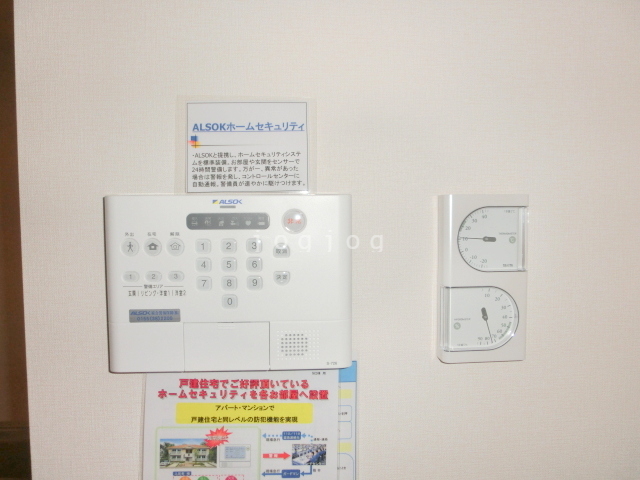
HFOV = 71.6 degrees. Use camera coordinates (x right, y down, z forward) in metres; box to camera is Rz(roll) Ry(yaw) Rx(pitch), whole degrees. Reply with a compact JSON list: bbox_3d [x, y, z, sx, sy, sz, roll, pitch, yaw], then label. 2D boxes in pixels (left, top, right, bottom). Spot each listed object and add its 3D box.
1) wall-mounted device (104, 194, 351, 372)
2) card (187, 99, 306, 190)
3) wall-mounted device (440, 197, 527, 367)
[{"bbox_3d":[-0.089,0.043,0.449,0.241,0.176,0.030,0,3,-3],"label":"wall-mounted device"},{"bbox_3d":[-0.076,-0.098,0.469,0.126,0.095,0.005,0,3,-2],"label":"card"},{"bbox_3d":[0.173,0.041,0.474,0.085,0.175,0.027,0,3,-2],"label":"wall-mounted device"}]

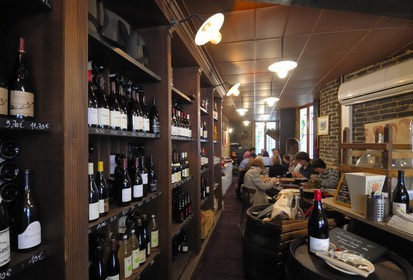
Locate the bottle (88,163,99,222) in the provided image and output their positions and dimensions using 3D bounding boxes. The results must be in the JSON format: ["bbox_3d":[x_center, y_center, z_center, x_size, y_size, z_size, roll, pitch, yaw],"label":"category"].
[{"bbox_3d":[-0.618,0.274,1.127,0.080,0.300,0.080,-1,-1,40],"label":"bottle"}]

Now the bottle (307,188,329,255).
[{"bbox_3d":[0.524,0.382,0.980,0.083,0.294,0.083,0,0,15],"label":"bottle"}]

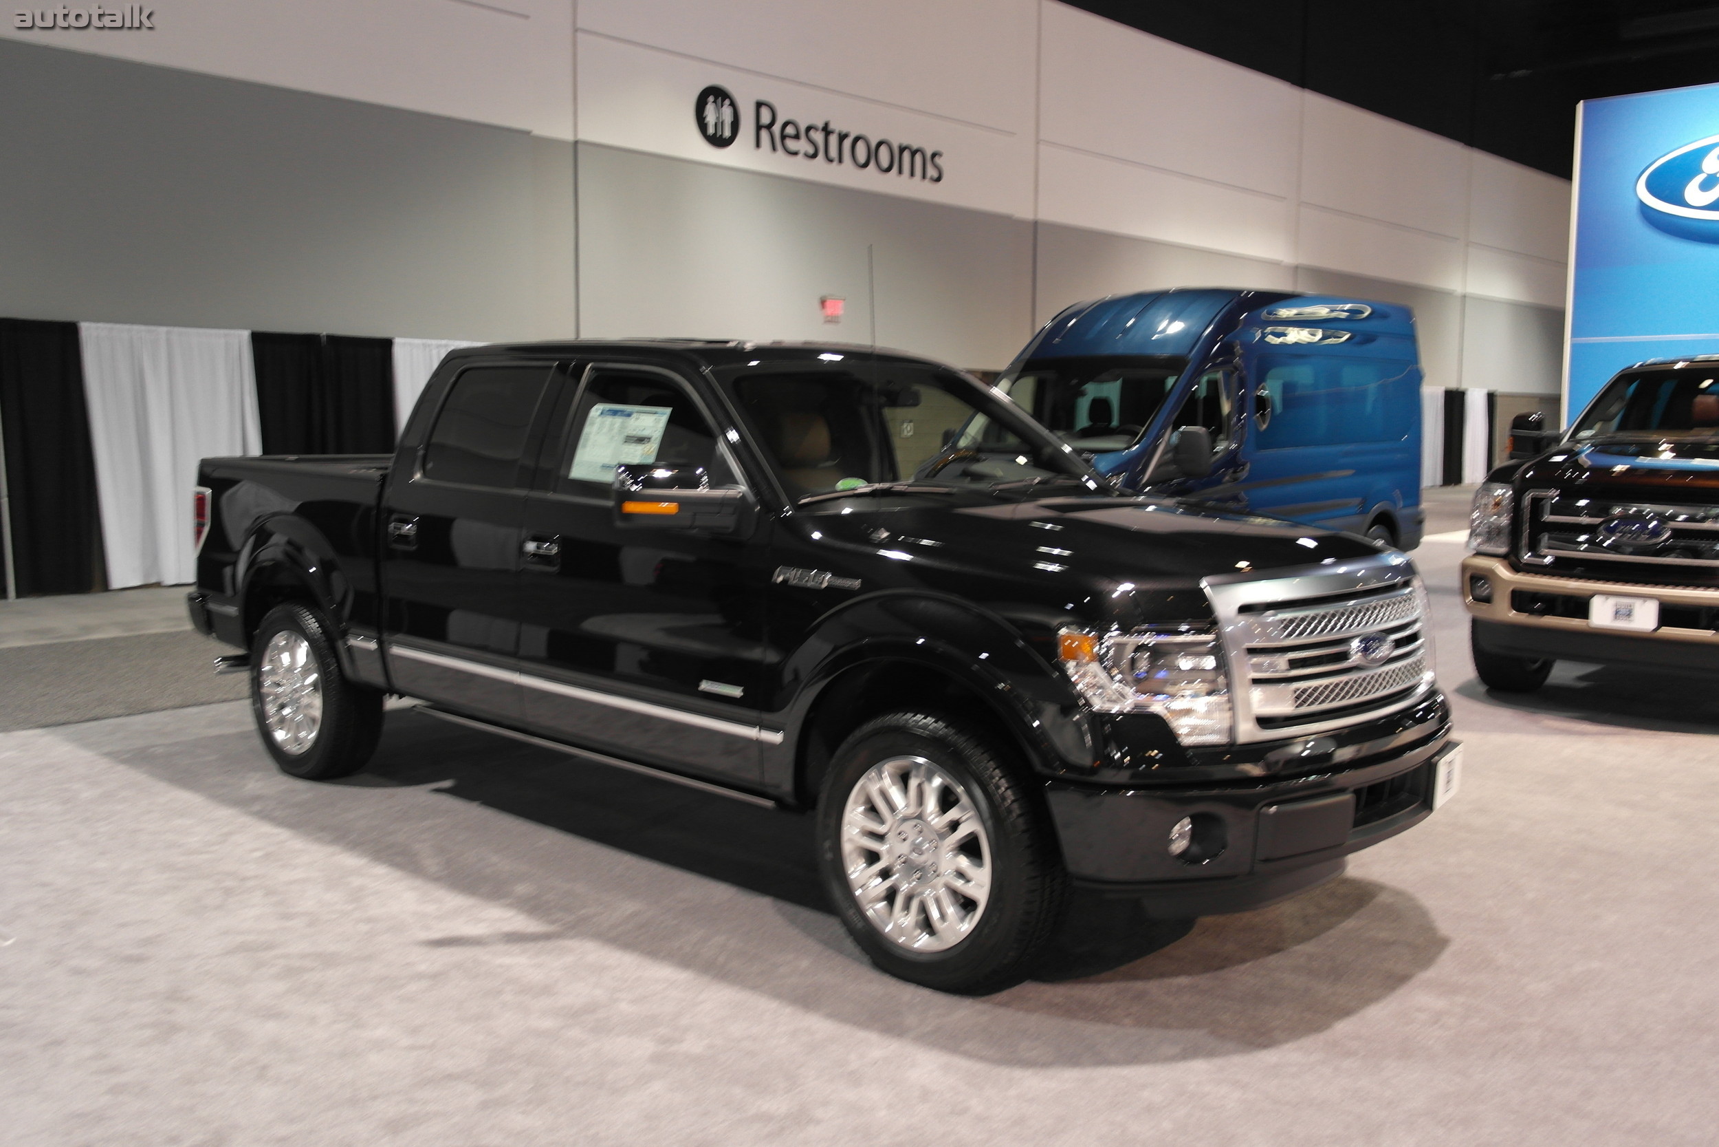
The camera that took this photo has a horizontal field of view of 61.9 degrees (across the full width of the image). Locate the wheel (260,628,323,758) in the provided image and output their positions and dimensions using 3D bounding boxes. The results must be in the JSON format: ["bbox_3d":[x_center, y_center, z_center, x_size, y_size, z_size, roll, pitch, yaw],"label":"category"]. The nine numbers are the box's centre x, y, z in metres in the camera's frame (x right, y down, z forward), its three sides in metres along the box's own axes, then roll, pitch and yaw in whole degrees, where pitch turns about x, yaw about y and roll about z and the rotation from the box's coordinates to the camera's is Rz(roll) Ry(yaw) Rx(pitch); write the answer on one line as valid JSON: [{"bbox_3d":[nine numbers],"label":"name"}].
[{"bbox_3d":[-2.470,0.521,6.420,0.555,0.555,0.200,5,8,42],"label":"wheel"}]

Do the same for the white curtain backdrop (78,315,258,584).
[{"bbox_3d":[-6.484,-1.115,13.600,0.120,2.460,1.620,6,8,44],"label":"white curtain backdrop"}]

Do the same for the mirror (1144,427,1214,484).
[{"bbox_3d":[2.310,-0.850,10.311,0.330,0.420,0.240,6,8,43],"label":"mirror"}]

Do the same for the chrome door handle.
[{"bbox_3d":[-1.777,-0.157,5.606,0.220,0.115,0.060,5,8,42],"label":"chrome door handle"}]

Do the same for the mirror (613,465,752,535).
[{"bbox_3d":[-0.531,-0.219,4.303,0.250,0.210,0.310,5,8,42],"label":"mirror"}]

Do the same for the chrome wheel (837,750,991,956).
[{"bbox_3d":[0.205,0.773,4.030,0.555,0.555,0.200,5,8,42],"label":"chrome wheel"}]

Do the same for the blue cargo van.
[{"bbox_3d":[2.752,-1.056,12.367,2.120,2.750,5.900,6,8,43],"label":"blue cargo van"}]

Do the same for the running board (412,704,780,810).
[{"bbox_3d":[-1.010,0.629,5.212,2.150,0.055,0.150,7,9,42],"label":"running board"}]

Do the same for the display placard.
[{"bbox_3d":[-0.820,-0.441,4.899,0.440,0.282,0.010,9,-8,42],"label":"display placard"}]

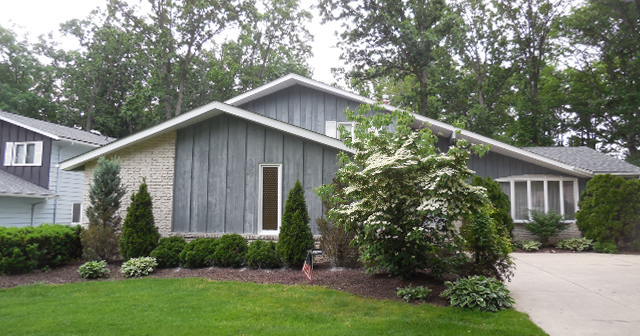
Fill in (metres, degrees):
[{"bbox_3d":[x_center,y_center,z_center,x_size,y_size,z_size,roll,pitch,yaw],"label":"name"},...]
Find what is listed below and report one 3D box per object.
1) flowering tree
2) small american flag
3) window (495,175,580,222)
[{"bbox_3d":[1.535,0.474,8.600,3.050,3.050,2.800,1,-6,0],"label":"flowering tree"},{"bbox_3d":[-0.212,1.656,7.850,0.160,0.500,0.100,1,-6,0],"label":"small american flag"},{"bbox_3d":[7.028,0.983,14.900,2.500,1.520,0.350,-1,-6,11],"label":"window"}]

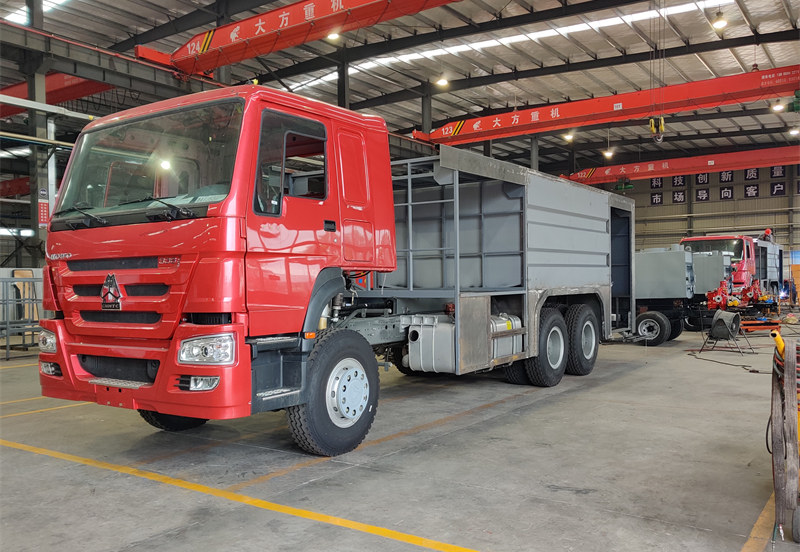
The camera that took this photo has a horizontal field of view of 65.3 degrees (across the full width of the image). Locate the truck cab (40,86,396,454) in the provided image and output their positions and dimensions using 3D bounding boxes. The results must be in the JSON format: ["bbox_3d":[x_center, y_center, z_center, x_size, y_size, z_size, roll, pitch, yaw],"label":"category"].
[{"bbox_3d":[-1.680,0.052,5.927,2.554,3.121,2.245,-1,-1,36],"label":"truck cab"}]

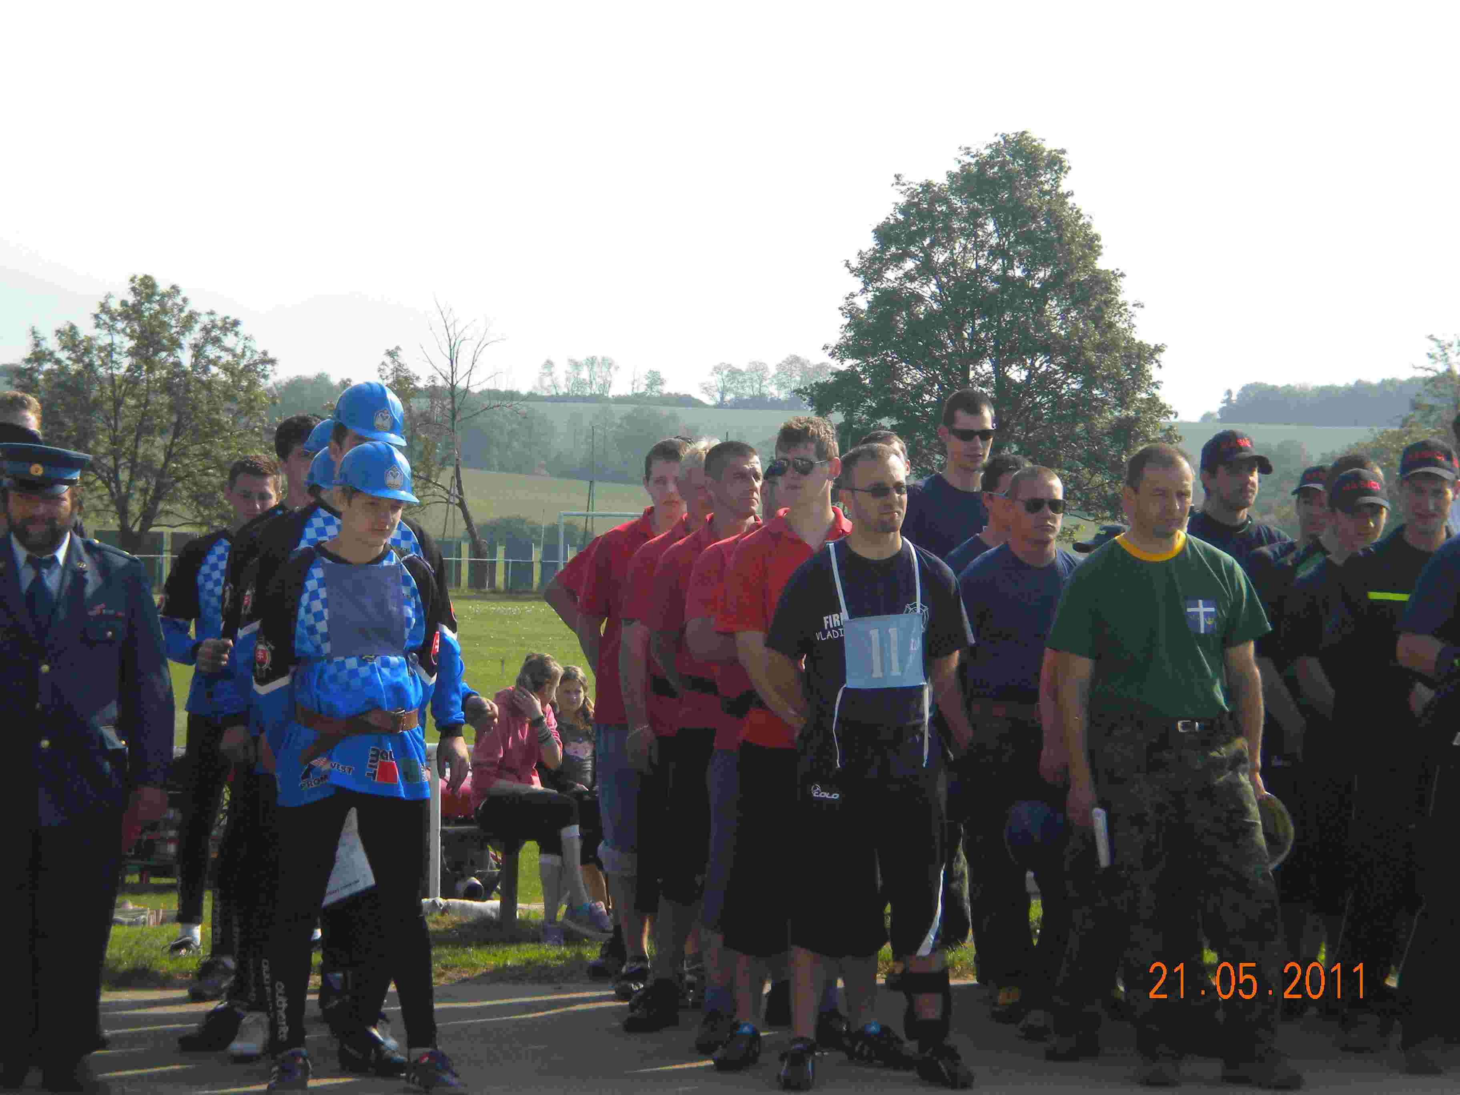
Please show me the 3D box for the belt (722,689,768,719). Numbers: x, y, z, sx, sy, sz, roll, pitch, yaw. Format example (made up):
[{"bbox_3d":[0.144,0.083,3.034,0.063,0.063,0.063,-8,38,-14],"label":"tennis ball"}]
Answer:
[{"bbox_3d":[0.141,0.455,12.850,0.370,0.090,0.280,0,0,-15],"label":"belt"}]

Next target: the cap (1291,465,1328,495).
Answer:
[{"bbox_3d":[1.998,-0.229,15.050,0.180,0.130,0.260,0,0,23],"label":"cap"}]

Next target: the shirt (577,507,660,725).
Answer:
[{"bbox_3d":[-0.257,0.231,14.800,0.500,0.730,0.320,0,0,-15],"label":"shirt"}]

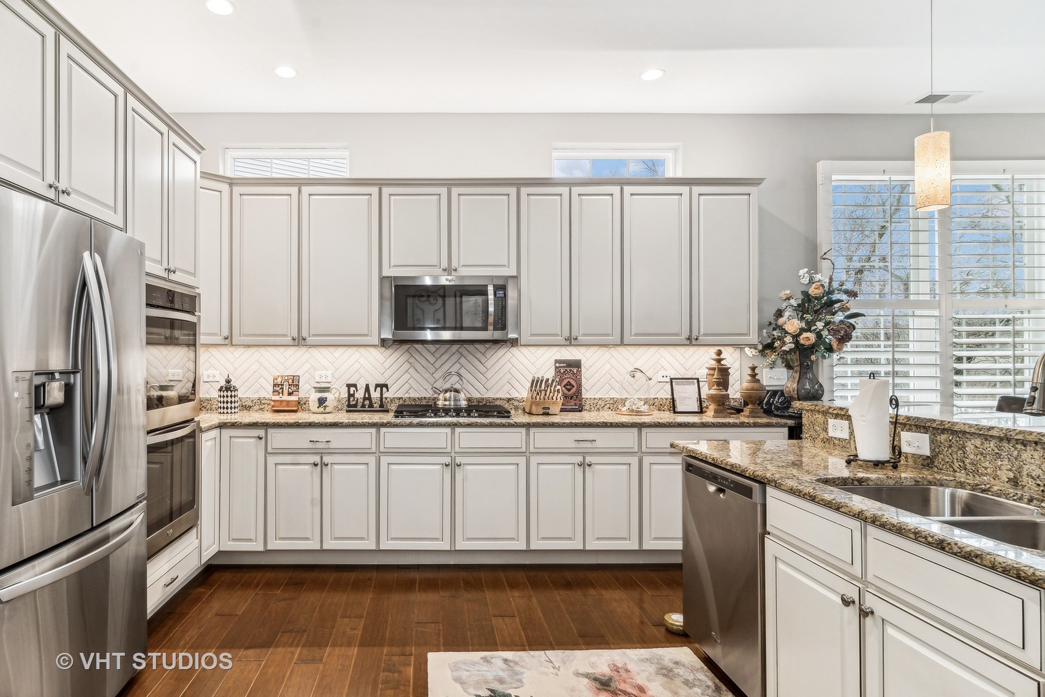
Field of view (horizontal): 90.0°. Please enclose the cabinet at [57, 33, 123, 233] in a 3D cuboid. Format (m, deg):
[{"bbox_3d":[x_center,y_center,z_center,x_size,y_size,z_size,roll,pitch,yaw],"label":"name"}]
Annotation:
[{"bbox_3d":[-1.900,-0.800,1.970,0.500,0.590,0.395,0,-1,-10],"label":"cabinet"}]

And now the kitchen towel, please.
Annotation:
[{"bbox_3d":[1.253,0.255,1.885,0.140,0.285,0.130,0,-1,18],"label":"kitchen towel"}]

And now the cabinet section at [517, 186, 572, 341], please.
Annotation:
[{"bbox_3d":[0.148,-0.543,3.615,0.340,1.038,0.330,0,0,0],"label":"cabinet section"}]

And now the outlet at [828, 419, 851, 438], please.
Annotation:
[{"bbox_3d":[1.312,0.334,2.165,0.015,0.072,0.113,0,-1,-10],"label":"outlet"}]

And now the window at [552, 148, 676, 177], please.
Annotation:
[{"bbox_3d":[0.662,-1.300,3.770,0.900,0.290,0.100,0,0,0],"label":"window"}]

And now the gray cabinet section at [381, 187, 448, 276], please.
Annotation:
[{"bbox_3d":[-0.710,-0.773,3.615,0.445,0.585,0.330,0,0,0],"label":"gray cabinet section"}]

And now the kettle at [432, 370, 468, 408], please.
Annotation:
[{"bbox_3d":[-0.488,0.272,3.500,0.245,0.250,0.210,0,-1,-3],"label":"kettle"}]

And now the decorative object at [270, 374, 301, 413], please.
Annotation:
[{"bbox_3d":[-1.665,0.310,3.670,0.215,0.265,0.120,0,-1,-2],"label":"decorative object"}]

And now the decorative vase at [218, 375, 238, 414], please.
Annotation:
[{"bbox_3d":[-2.035,0.310,3.610,0.136,0.270,0.136,0,-1,0],"label":"decorative vase"}]

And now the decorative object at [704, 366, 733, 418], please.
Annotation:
[{"bbox_3d":[1.288,0.280,3.430,0.160,0.345,0.160,0,0,0],"label":"decorative object"}]

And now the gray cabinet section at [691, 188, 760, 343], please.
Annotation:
[{"bbox_3d":[1.340,-0.549,3.615,0.442,1.044,0.330,0,0,0],"label":"gray cabinet section"}]

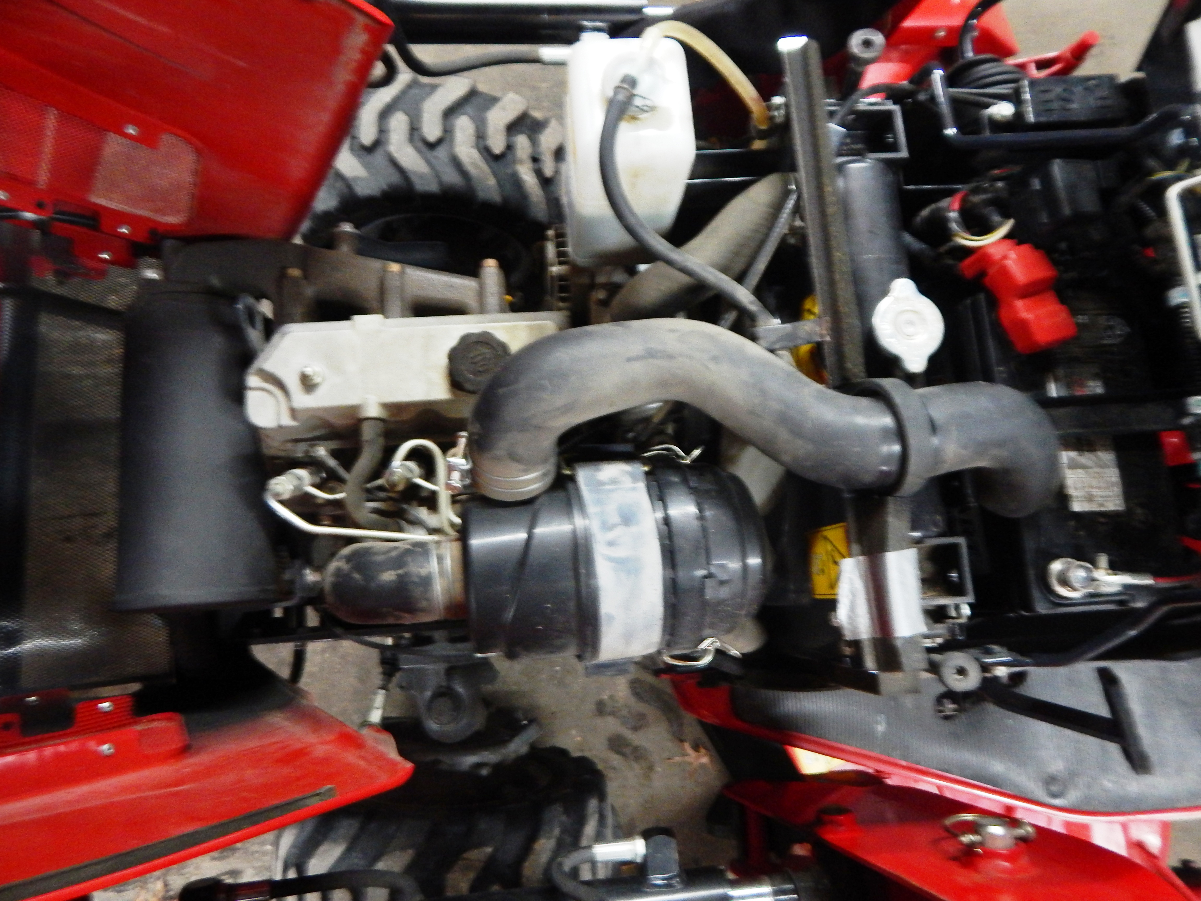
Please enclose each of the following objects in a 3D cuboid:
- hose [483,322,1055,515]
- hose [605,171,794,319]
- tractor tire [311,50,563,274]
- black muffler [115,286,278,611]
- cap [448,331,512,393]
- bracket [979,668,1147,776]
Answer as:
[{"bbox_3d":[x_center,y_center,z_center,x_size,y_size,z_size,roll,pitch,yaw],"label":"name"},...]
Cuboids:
[{"bbox_3d":[0.116,-0.024,0.545,0.400,0.115,0.145,-3,79,-2],"label":"hose"},{"bbox_3d":[0.087,-0.155,0.610,0.190,0.050,0.055,-37,82,-1],"label":"hose"},{"bbox_3d":[-0.268,-0.398,1.250,0.455,0.455,0.200,-3,79,-2],"label":"tractor tire"},{"bbox_3d":[-0.346,0.001,0.648,0.115,0.115,0.262,-8,77,-8],"label":"black muffler"},{"bbox_3d":[-0.092,-0.068,0.586,0.049,0.025,0.049,0,79,-1],"label":"cap"},{"bbox_3d":[0.343,0.200,0.564,0.122,0.050,0.080,-3,79,-2],"label":"bracket"}]

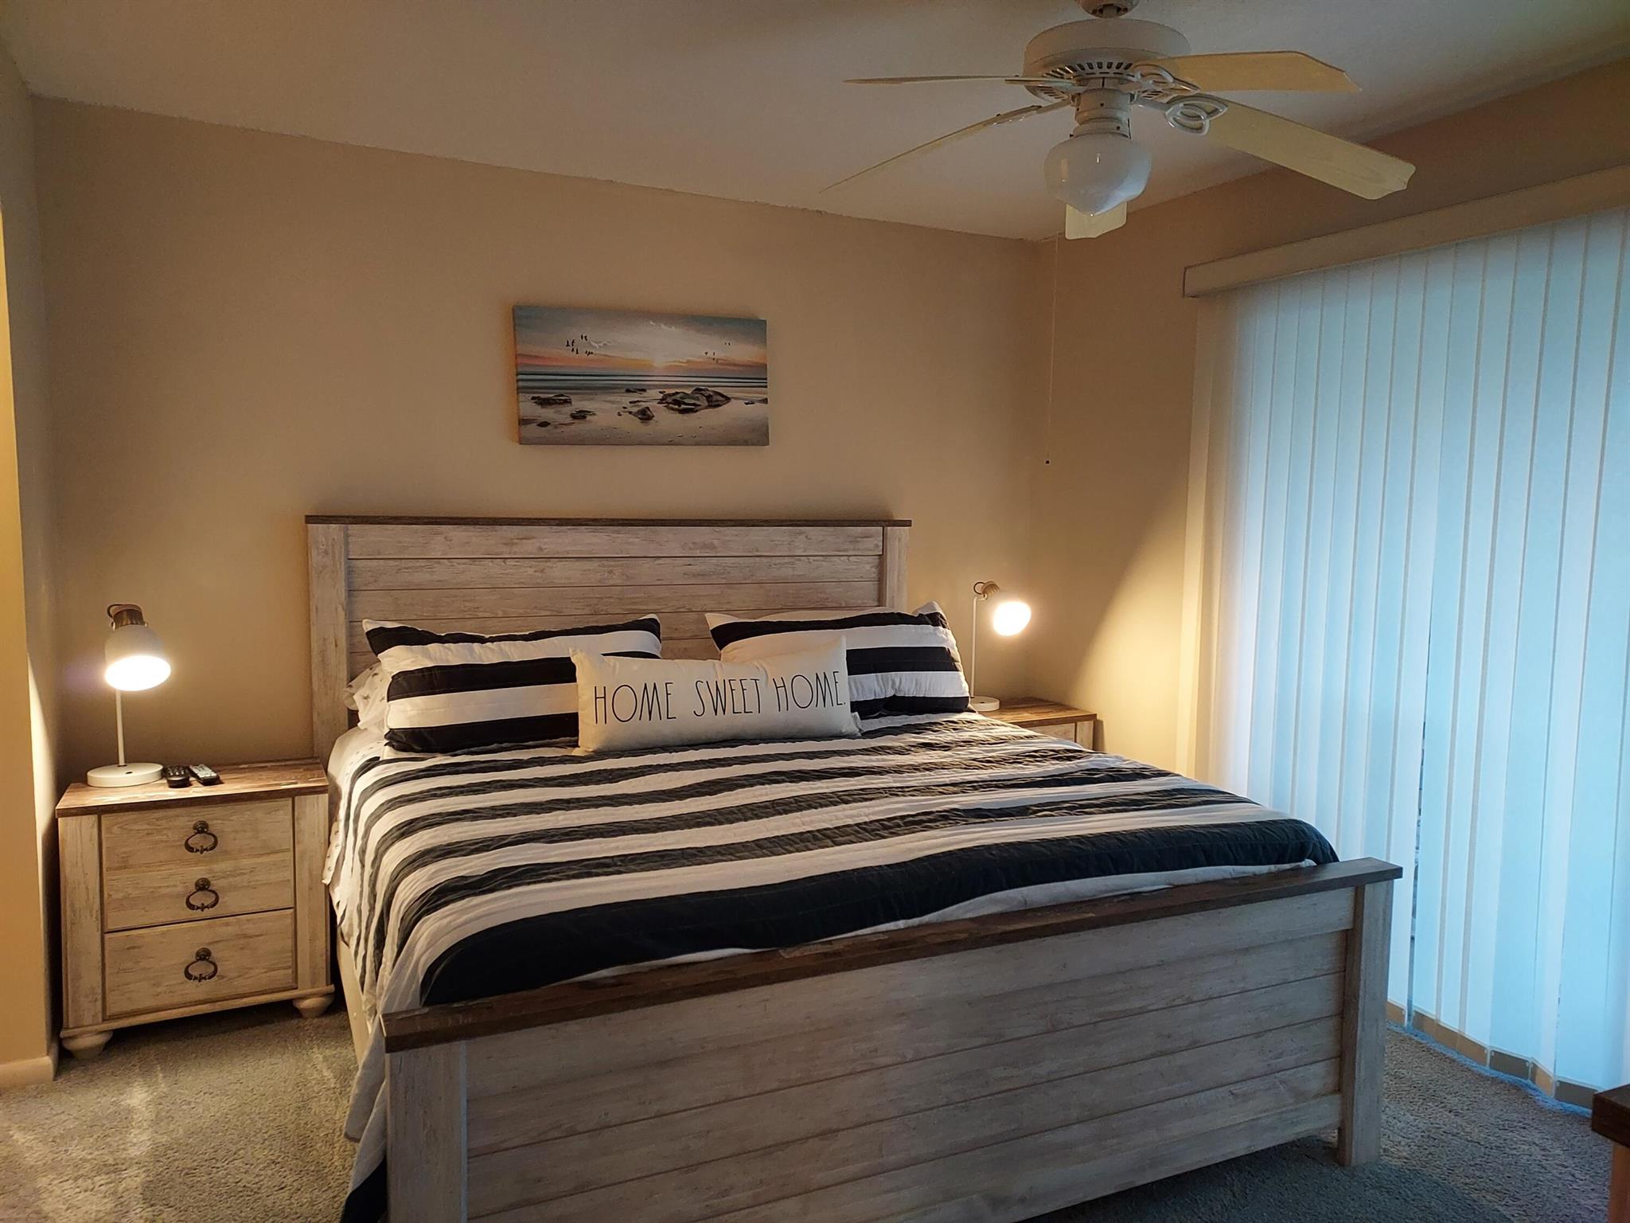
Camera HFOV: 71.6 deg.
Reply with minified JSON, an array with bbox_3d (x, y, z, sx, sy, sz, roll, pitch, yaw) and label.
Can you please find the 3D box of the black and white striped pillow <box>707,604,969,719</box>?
[{"bbox_3d":[0.080,0.177,3.876,0.910,0.420,0.190,-1,-22,-25],"label":"black and white striped pillow"}]

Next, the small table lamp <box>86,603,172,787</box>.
[{"bbox_3d":[-1.799,0.213,2.961,0.180,0.475,0.240,-4,8,-43],"label":"small table lamp"}]

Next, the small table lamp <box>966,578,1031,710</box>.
[{"bbox_3d":[0.663,0.139,4.293,0.230,0.475,0.250,-1,6,-25],"label":"small table lamp"}]

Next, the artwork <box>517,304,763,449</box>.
[{"bbox_3d":[-0.576,-0.795,3.888,0.884,0.443,0.035,-4,7,-25],"label":"artwork"}]

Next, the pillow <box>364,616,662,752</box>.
[{"bbox_3d":[-0.893,0.204,3.420,0.890,0.420,0.190,-1,-22,-25],"label":"pillow"}]

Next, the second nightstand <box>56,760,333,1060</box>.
[{"bbox_3d":[-1.643,0.781,3.040,0.611,0.662,0.360,-2,7,-28],"label":"second nightstand"}]

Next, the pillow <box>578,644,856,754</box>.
[{"bbox_3d":[-0.280,0.256,3.490,0.910,0.320,0.140,-1,-18,-25],"label":"pillow"}]

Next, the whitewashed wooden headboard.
[{"bbox_3d":[-0.616,0.363,3.939,2.084,1.364,0.090,-1,6,-25],"label":"whitewashed wooden headboard"}]

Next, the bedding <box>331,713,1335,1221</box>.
[{"bbox_3d":[-0.102,0.721,2.927,2.140,0.580,1.820,-1,6,-25],"label":"bedding"}]

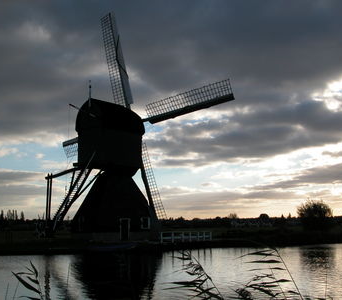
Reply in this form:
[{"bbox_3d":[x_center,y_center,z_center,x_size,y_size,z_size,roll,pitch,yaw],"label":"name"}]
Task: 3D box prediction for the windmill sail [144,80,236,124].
[{"bbox_3d":[1.350,-4.949,57.034,12.648,2.200,0.600,-14,-1,38],"label":"windmill sail"}]

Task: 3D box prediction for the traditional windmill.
[{"bbox_3d":[-7.318,-3.628,57.476,27.262,26.547,16.679,-6,-10,38],"label":"traditional windmill"}]

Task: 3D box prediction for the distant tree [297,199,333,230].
[{"bbox_3d":[25.565,11.500,92.000,6.369,5.838,6.051,-2,-8,15],"label":"distant tree"}]

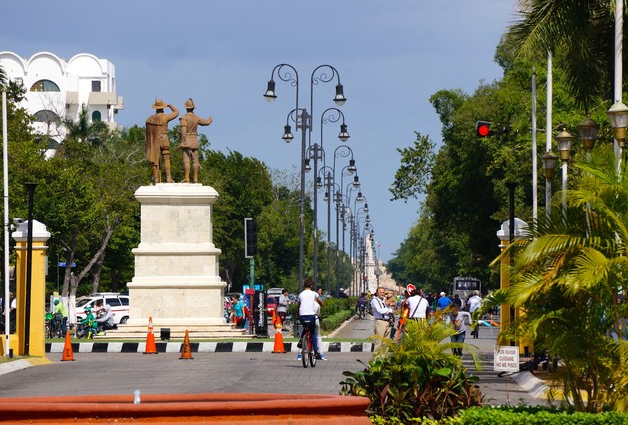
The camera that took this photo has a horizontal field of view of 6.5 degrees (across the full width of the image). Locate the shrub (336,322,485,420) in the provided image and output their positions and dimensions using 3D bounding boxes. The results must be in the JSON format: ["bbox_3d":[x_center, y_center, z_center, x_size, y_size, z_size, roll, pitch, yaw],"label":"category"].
[{"bbox_3d":[1.258,1.987,71.000,1.800,1.240,1.600,0,-1,0],"label":"shrub"}]

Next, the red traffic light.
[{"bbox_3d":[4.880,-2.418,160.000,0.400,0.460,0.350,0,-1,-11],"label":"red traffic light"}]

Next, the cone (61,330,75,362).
[{"bbox_3d":[-5.668,3.057,128.000,0.340,0.700,0.340,0,-1,0],"label":"cone"}]

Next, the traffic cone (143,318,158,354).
[{"bbox_3d":[-4.148,3.134,141.500,0.380,0.940,0.380,0,-1,0],"label":"traffic cone"}]

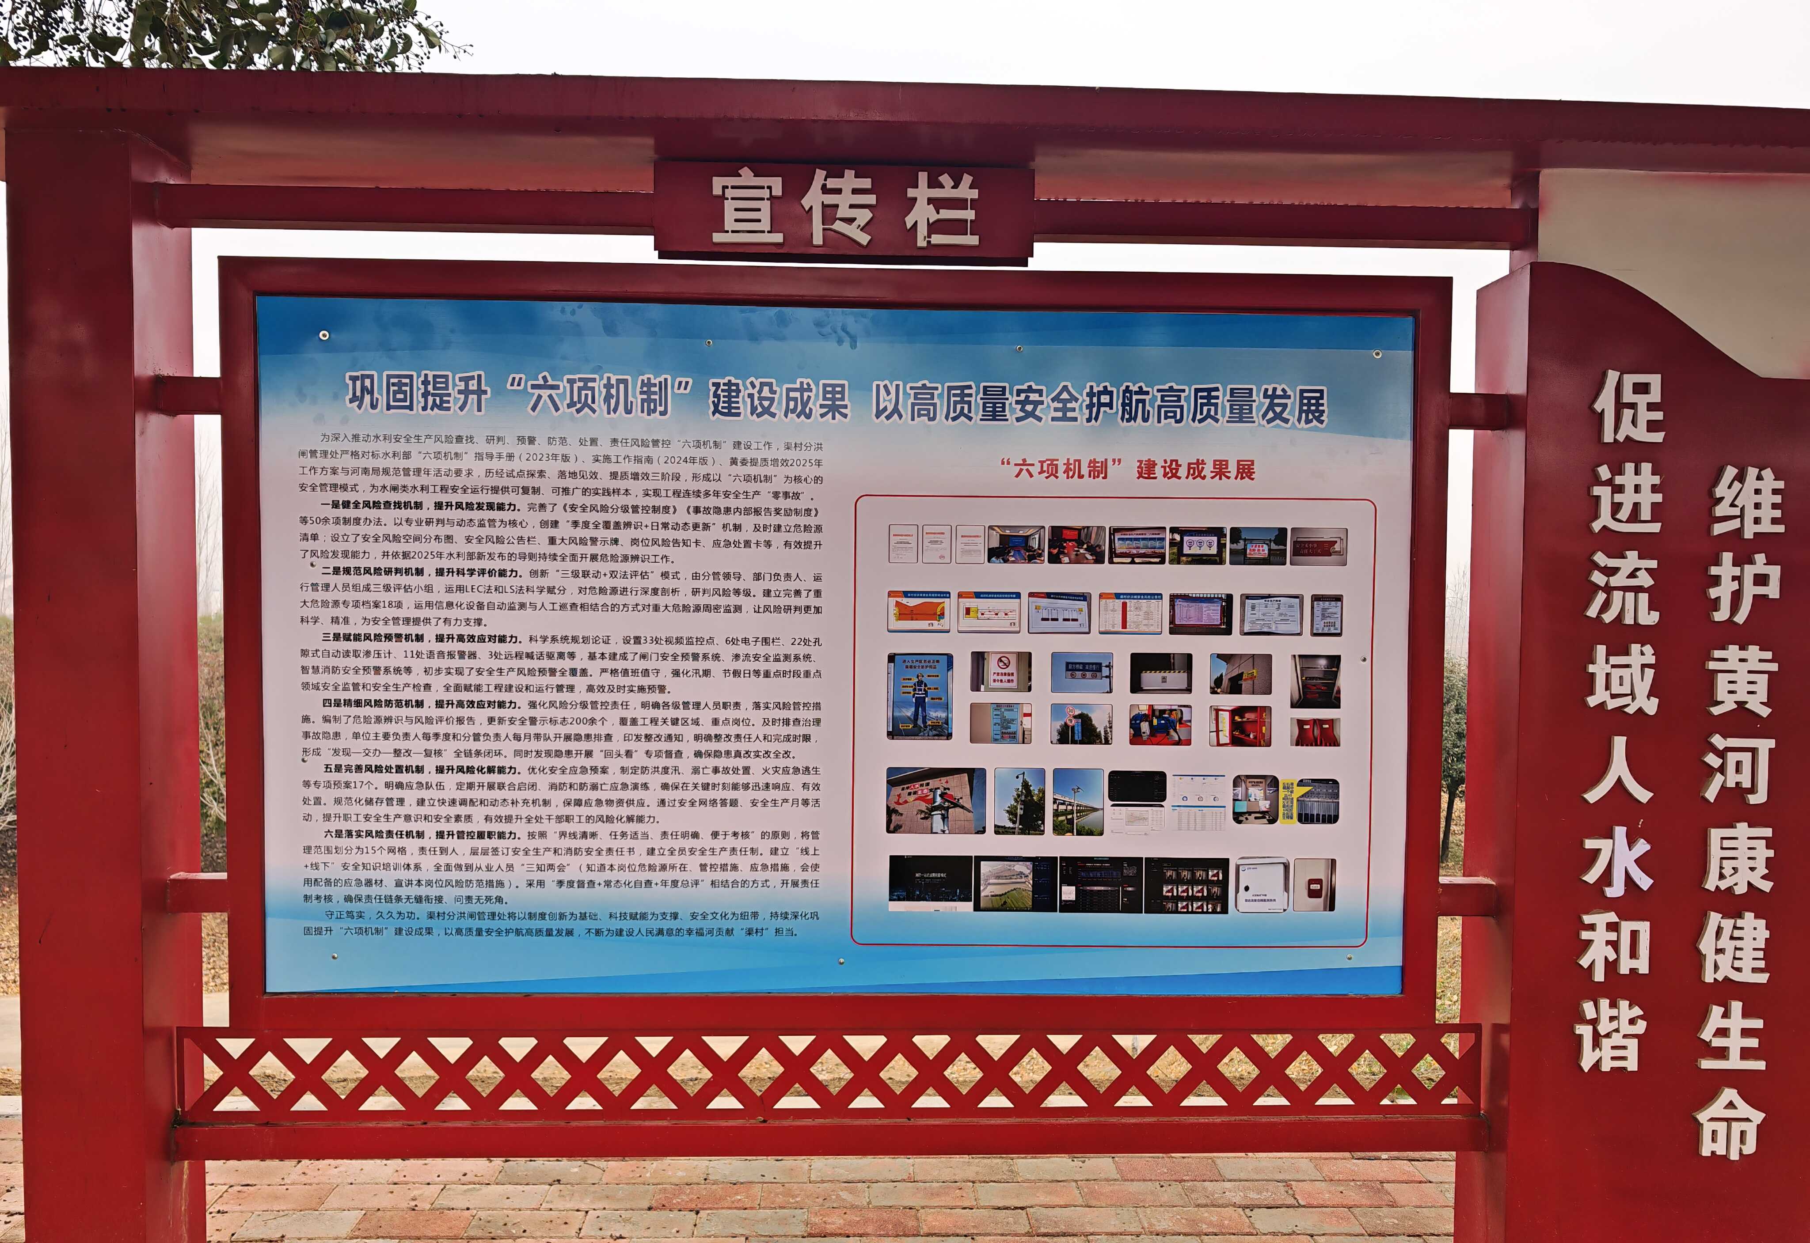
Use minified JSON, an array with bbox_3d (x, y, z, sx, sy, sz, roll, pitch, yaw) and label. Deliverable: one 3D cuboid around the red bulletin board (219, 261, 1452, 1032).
[{"bbox_3d":[-0.106,0.051,2.201,2.108,1.317,0.060,0,2,-2],"label":"red bulletin board"}]

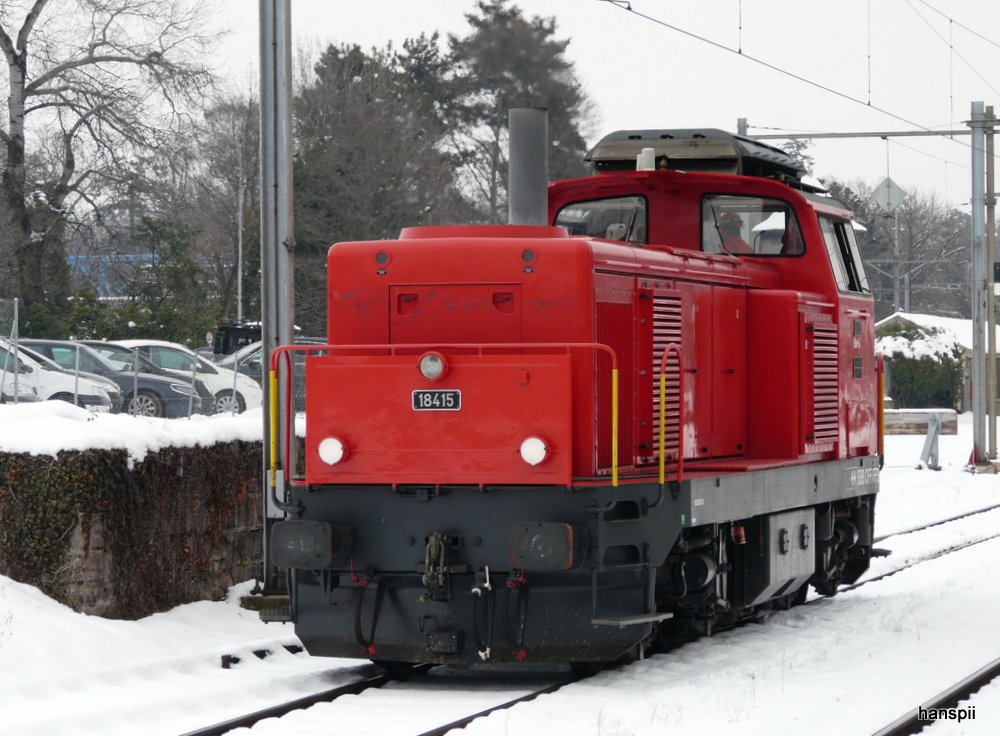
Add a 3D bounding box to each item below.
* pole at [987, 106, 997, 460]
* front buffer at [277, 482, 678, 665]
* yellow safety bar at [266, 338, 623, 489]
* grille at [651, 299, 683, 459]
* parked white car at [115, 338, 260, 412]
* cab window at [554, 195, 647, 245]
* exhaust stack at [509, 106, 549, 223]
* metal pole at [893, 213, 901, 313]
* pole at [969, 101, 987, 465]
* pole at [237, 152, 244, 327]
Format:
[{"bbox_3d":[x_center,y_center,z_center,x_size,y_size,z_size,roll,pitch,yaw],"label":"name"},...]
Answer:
[{"bbox_3d":[11.743,-2.054,89.000,0.180,8.500,0.180,-1,0,15],"label":"pole"},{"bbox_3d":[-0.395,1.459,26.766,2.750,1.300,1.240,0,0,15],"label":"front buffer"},{"bbox_3d":[-0.431,0.339,26.649,2.600,1.040,0.160,0,0,15],"label":"yellow safety bar"},{"bbox_3d":[1.328,0.088,29.389,0.070,1.310,1.030,0,0,15],"label":"grille"},{"bbox_3d":[-5.810,0.252,66.850,4.250,1.500,1.780,0,0,15],"label":"parked white car"},{"bbox_3d":[0.905,-1.298,34.609,0.950,0.550,0.070,0,0,15],"label":"cab window"},{"bbox_3d":[0.225,-1.511,29.161,0.320,1.040,0.320,0,0,15],"label":"exhaust stack"},{"bbox_3d":[18.087,-2.522,170.000,0.220,9.330,0.220,0,0,15],"label":"metal pole"},{"bbox_3d":[11.330,-1.995,88.000,0.290,8.600,0.290,-1,0,15],"label":"pole"},{"bbox_3d":[-7.799,-2.798,112.000,0.130,7.540,0.130,0,0,15],"label":"pole"}]

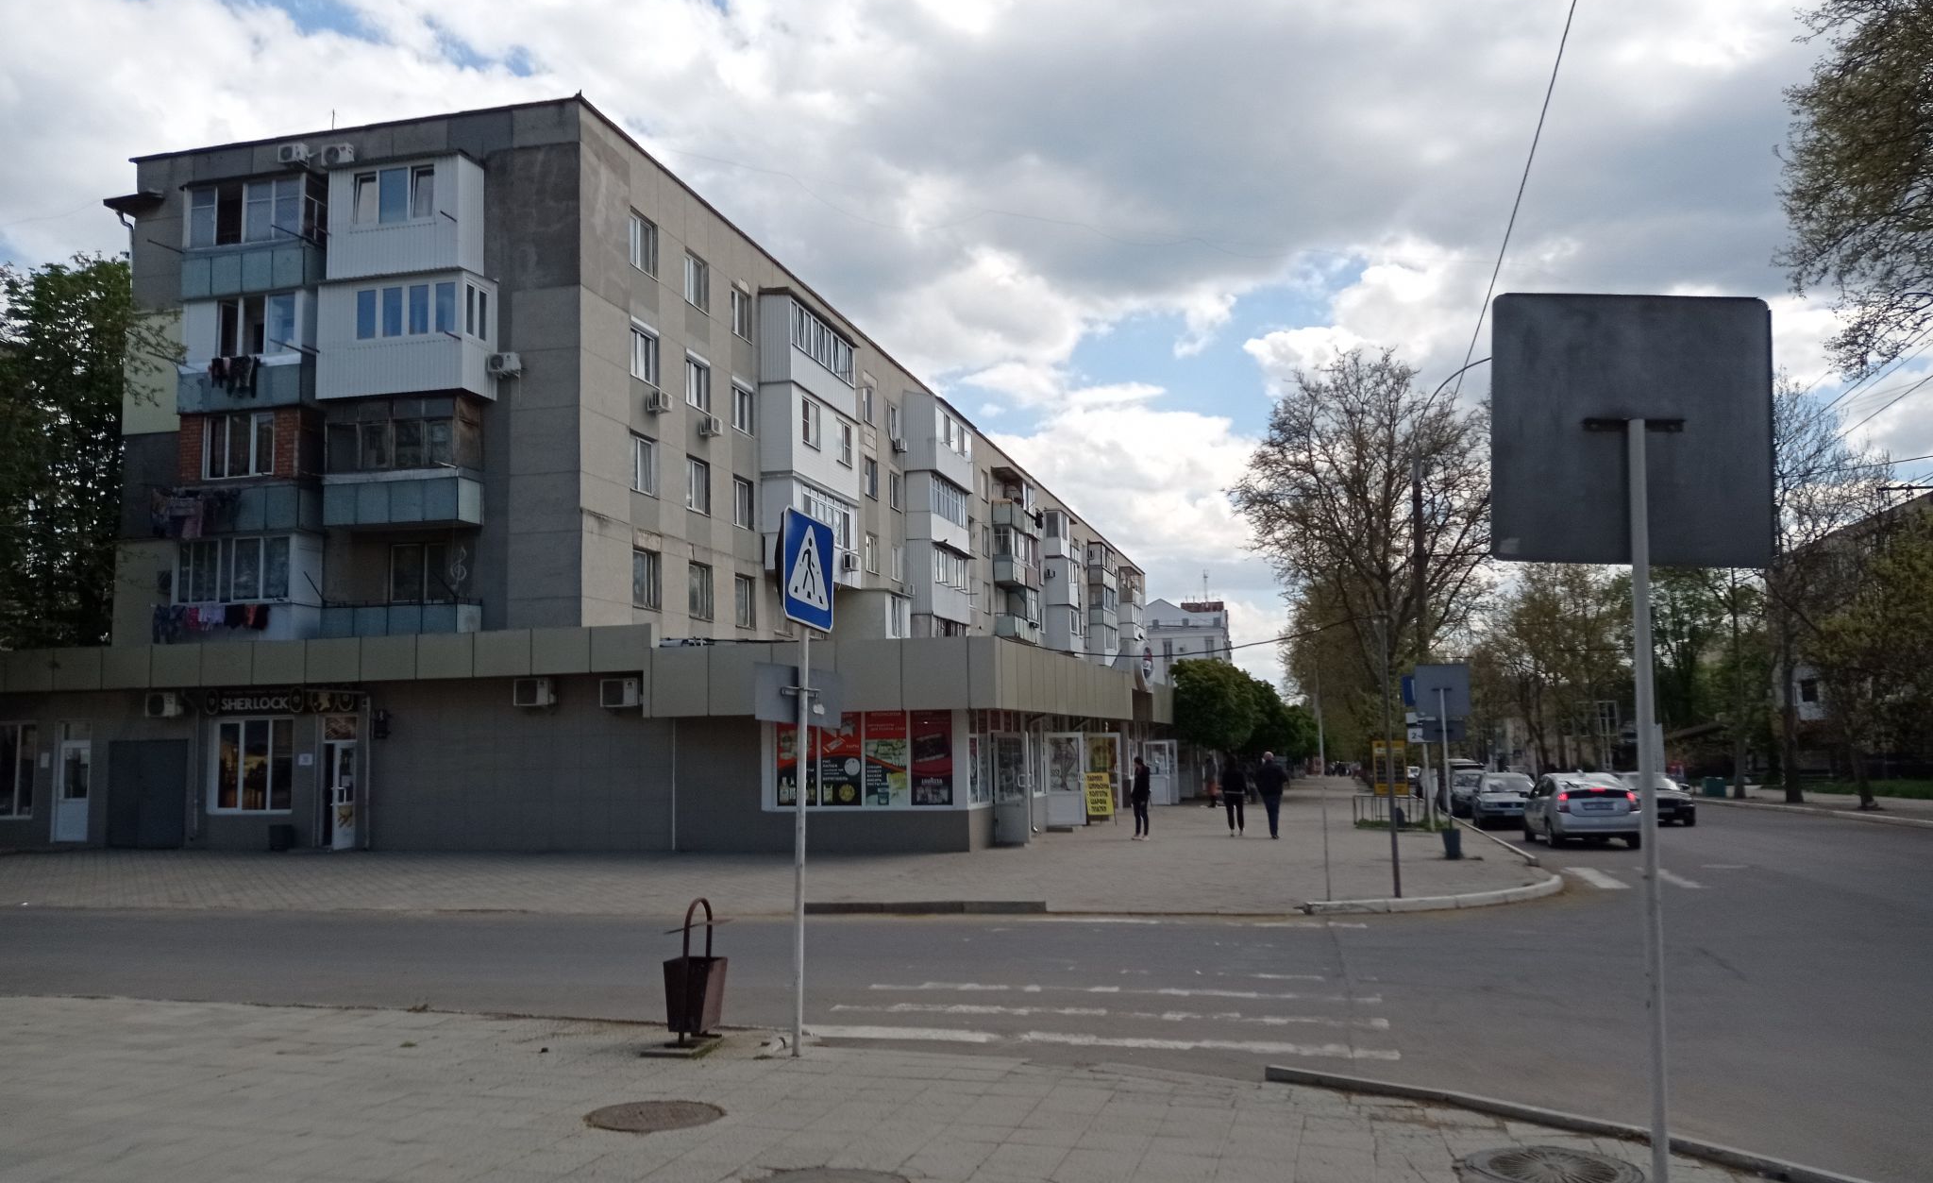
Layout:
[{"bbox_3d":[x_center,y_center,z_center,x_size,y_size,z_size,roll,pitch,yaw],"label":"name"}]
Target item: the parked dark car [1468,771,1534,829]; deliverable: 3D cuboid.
[{"bbox_3d":[14.970,5.719,43.284,1.720,1.440,4.600,-2,-6,13],"label":"parked dark car"}]

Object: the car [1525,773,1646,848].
[{"bbox_3d":[12.747,4.522,32.427,1.730,1.490,4.400,-3,-6,13],"label":"car"}]

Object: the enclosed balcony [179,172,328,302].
[{"bbox_3d":[-16.017,-7.894,35.332,3.200,2.710,1.100,-3,-6,13],"label":"enclosed balcony"}]

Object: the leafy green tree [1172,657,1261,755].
[{"bbox_3d":[8.908,5.021,56.000,3.300,5.300,3.300,-2,-6,13],"label":"leafy green tree"}]

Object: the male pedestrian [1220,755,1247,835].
[{"bbox_3d":[5.474,4.186,32.089,0.520,1.680,0.350,-3,-6,12],"label":"male pedestrian"}]

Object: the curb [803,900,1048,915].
[{"bbox_3d":[-0.458,3.695,18.285,2.950,0.150,0.150,-3,-6,13],"label":"curb"}]

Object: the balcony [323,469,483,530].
[{"bbox_3d":[-12.447,-1.968,34.578,3.280,1.200,1.080,-2,-6,13],"label":"balcony"}]

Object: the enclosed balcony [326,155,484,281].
[{"bbox_3d":[-12.377,-8.040,34.481,3.200,2.620,1.100,-3,-6,13],"label":"enclosed balcony"}]

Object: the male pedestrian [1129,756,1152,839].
[{"bbox_3d":[3.437,4.072,30.887,0.340,1.650,0.420,3,-7,-35],"label":"male pedestrian"}]

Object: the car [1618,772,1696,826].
[{"bbox_3d":[18.080,5.531,41.893,1.750,1.400,4.500,-2,-6,13],"label":"car"}]

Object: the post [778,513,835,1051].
[{"bbox_3d":[-0.897,1.056,8.850,0.170,3.070,0.600,-3,-6,21],"label":"post"}]

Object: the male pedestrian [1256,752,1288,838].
[{"bbox_3d":[6.149,4.108,31.594,0.600,1.770,0.400,-3,-6,12],"label":"male pedestrian"}]

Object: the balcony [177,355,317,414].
[{"bbox_3d":[-16.313,-4.609,35.760,3.160,1.130,1.050,-2,-6,13],"label":"balcony"}]

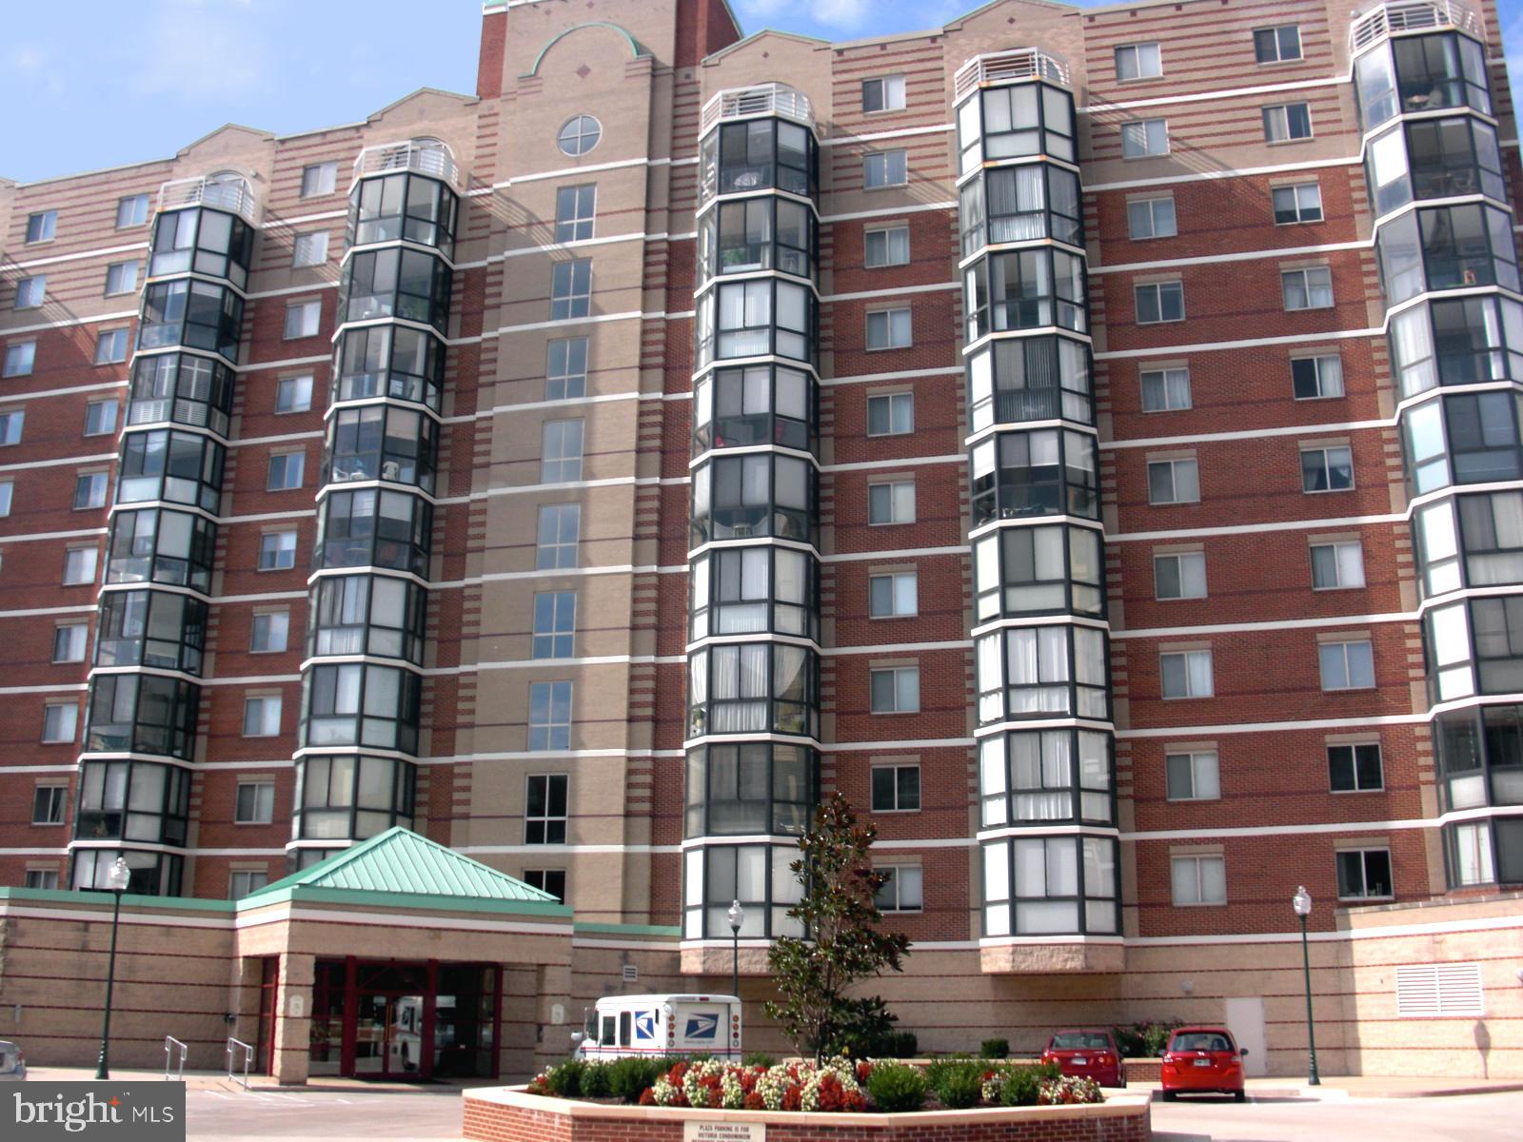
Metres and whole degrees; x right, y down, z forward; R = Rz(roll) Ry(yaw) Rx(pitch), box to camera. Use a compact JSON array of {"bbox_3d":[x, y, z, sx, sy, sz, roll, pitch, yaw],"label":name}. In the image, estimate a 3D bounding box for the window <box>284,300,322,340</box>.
[{"bbox_3d":[-15.335,-8.387,53.009,1.350,1.240,0.140,-4,-17,15],"label":"window"}]

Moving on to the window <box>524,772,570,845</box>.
[{"bbox_3d":[-6.210,6.904,45.832,1.321,2.057,0.140,-4,-17,15],"label":"window"}]

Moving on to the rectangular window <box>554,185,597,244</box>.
[{"bbox_3d":[-6.082,-11.696,51.898,1.380,2.130,0.130,-4,-17,15],"label":"rectangular window"}]

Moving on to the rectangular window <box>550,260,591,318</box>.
[{"bbox_3d":[-6.141,-9.077,51.092,1.380,2.130,0.130,-4,-17,15],"label":"rectangular window"}]

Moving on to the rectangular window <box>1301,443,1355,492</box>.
[{"bbox_3d":[15.204,-2.732,42.526,1.350,1.240,0.140,-4,-17,15],"label":"rectangular window"}]

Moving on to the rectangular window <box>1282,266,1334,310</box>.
[{"bbox_3d":[15.287,-7.910,44.336,1.340,1.230,0.120,-4,-17,15],"label":"rectangular window"}]

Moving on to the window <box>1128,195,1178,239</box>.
[{"bbox_3d":[11.477,-10.360,46.437,1.357,1.304,0.120,-4,-17,15],"label":"window"}]

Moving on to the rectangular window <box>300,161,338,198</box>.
[{"bbox_3d":[-15.239,-13.493,54.625,1.350,1.240,0.140,-4,-17,15],"label":"rectangular window"}]

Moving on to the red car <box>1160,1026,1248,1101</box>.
[{"bbox_3d":[9.370,10.398,33.499,1.700,1.525,4.000,-4,-17,15],"label":"red car"}]

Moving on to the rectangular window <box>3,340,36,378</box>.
[{"bbox_3d":[-26.683,-7.614,56.965,1.340,1.290,0.150,-4,-17,15],"label":"rectangular window"}]

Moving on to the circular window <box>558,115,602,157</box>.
[{"bbox_3d":[-5.927,-14.205,51.736,1.560,1.560,0.130,-4,-17,15],"label":"circular window"}]

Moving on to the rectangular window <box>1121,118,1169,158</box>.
[{"bbox_3d":[11.442,-12.873,47.198,1.365,1.267,0.150,-4,-17,15],"label":"rectangular window"}]

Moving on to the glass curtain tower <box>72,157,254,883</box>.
[{"bbox_3d":[-19.782,-1.061,51.603,3.650,25.800,2.150,-4,-17,15],"label":"glass curtain tower"}]

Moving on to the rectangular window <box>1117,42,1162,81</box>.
[{"bbox_3d":[11.492,-15.493,48.211,1.340,1.290,0.150,-4,-17,15],"label":"rectangular window"}]

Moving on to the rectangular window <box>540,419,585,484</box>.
[{"bbox_3d":[-6.061,-3.654,48.415,1.335,2.000,0.140,-4,-17,15],"label":"rectangular window"}]

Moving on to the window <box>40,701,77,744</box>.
[{"bbox_3d":[-22.991,4.962,51.930,1.340,1.290,0.150,-4,-17,15],"label":"window"}]

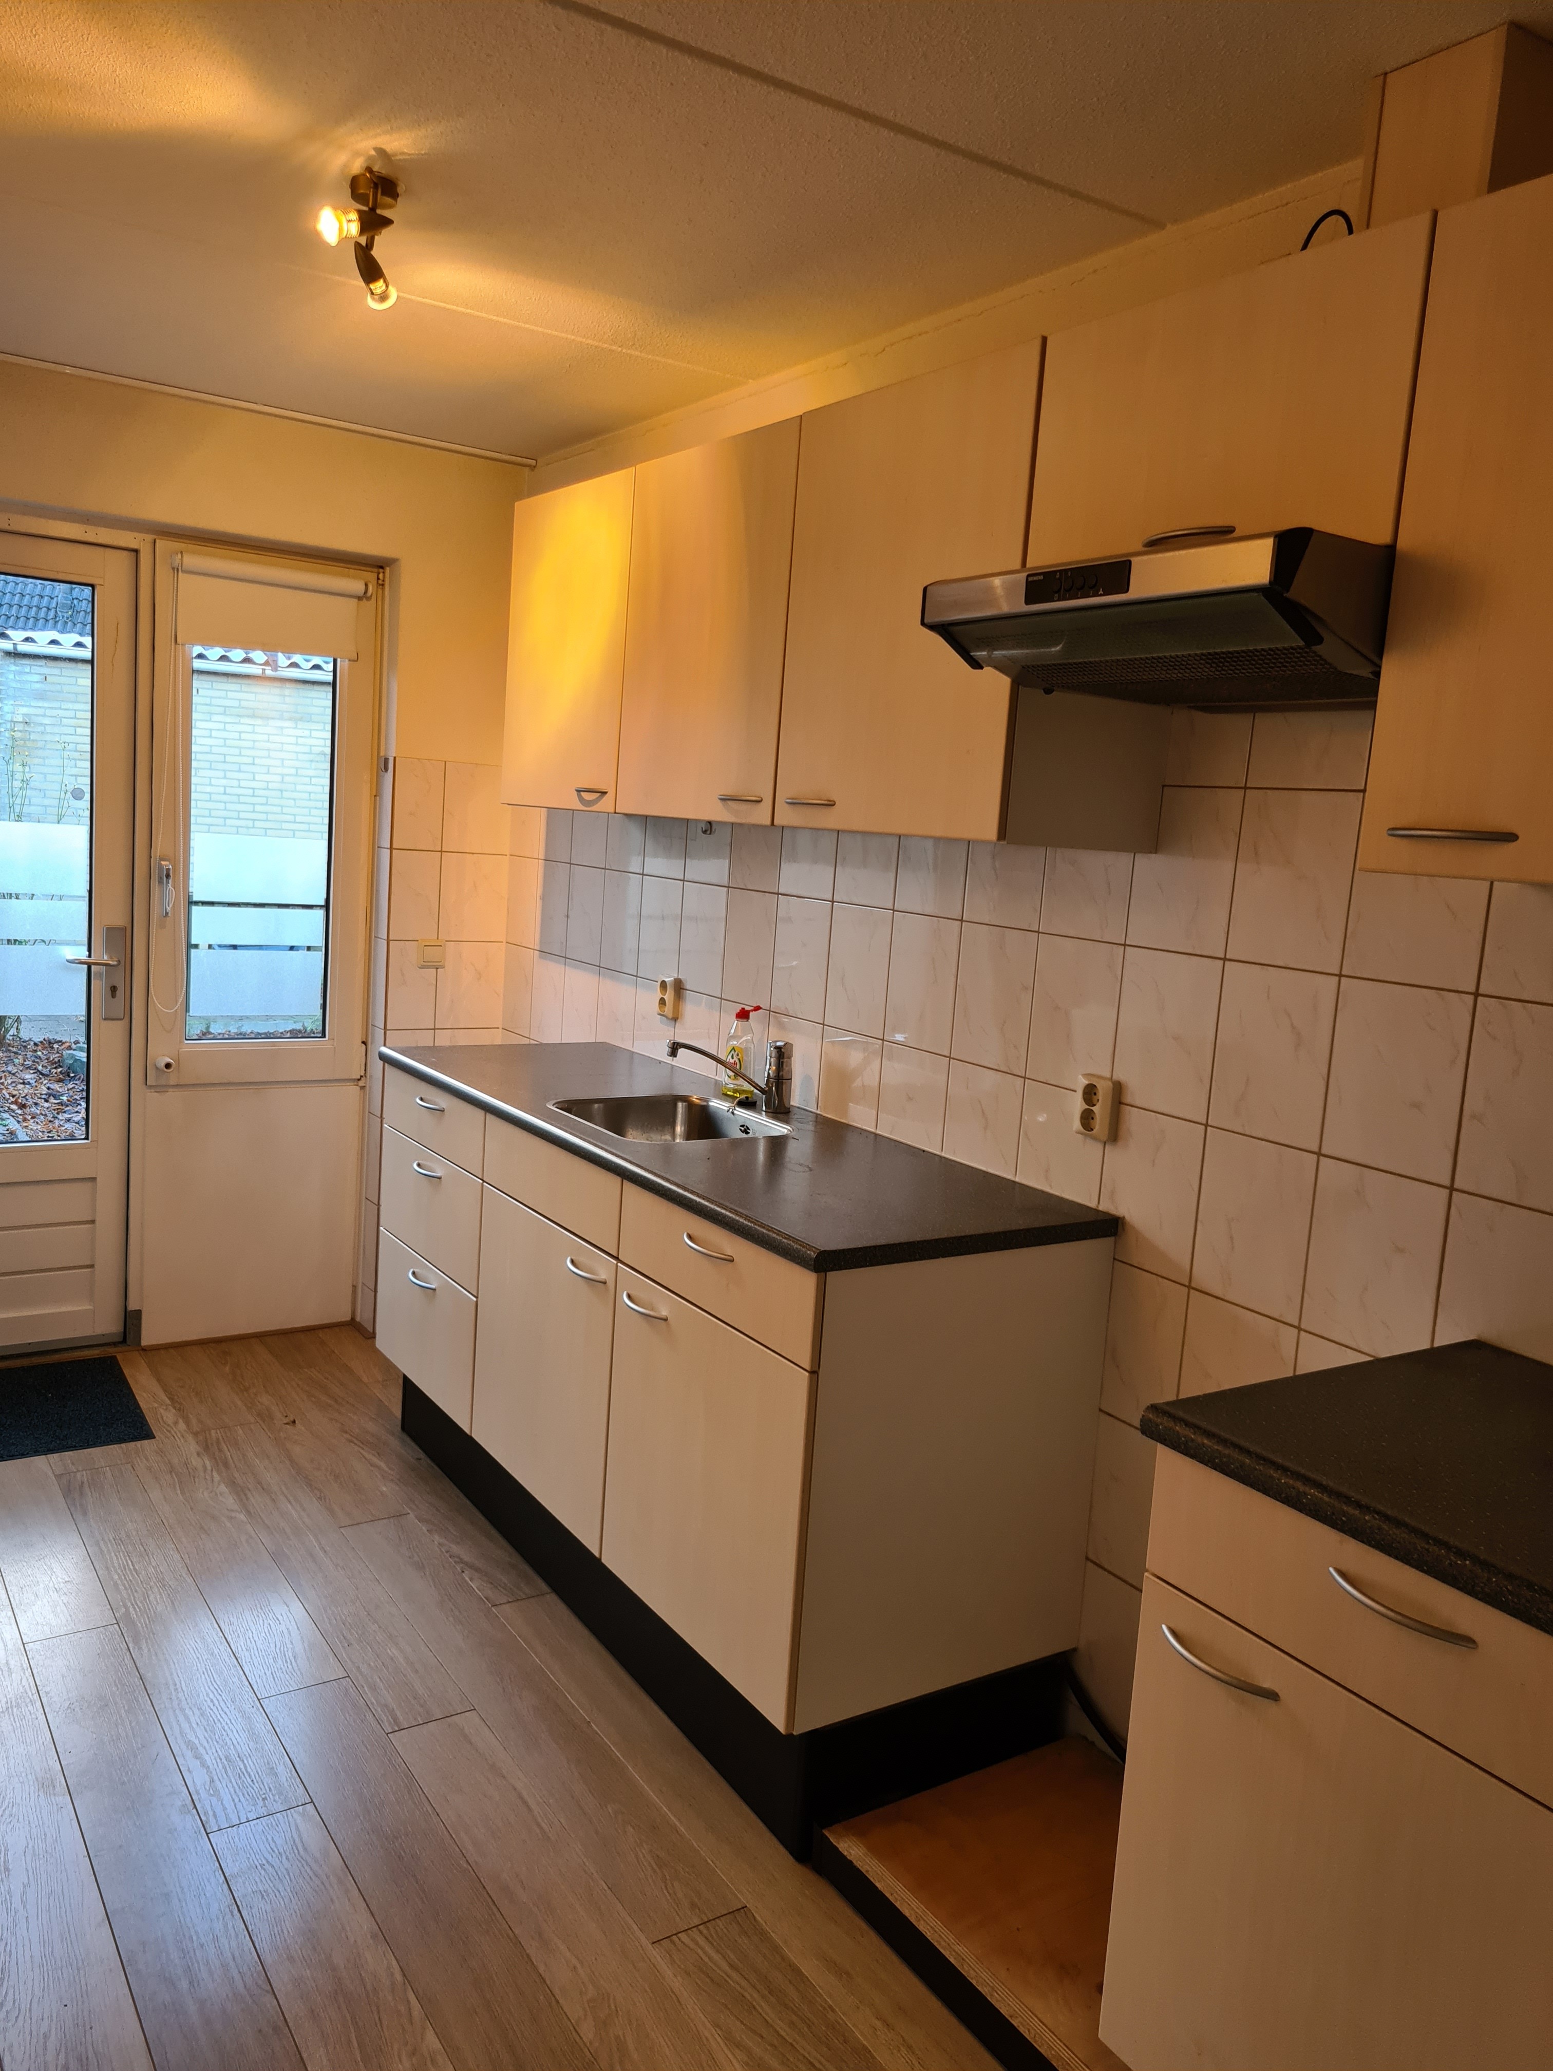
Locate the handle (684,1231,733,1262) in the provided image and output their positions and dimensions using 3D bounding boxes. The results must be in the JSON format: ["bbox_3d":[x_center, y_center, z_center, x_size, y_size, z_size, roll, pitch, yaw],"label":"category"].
[{"bbox_3d":[-0.117,0.334,2.452,0.028,0.012,0.146,-1,9,-33],"label":"handle"}]

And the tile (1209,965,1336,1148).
[{"bbox_3d":[0.711,0.027,2.220,0.010,0.247,0.200,-1,10,-33],"label":"tile"}]

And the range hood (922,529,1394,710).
[{"bbox_3d":[0.558,-0.505,1.967,0.503,0.139,0.597,-1,10,-33],"label":"range hood"}]

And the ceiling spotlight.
[{"bbox_3d":[-0.649,-1.236,2.413,0.125,0.150,0.290,2,8,-15],"label":"ceiling spotlight"}]

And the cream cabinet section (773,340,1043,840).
[{"bbox_3d":[0.317,-0.665,2.518,0.328,0.688,0.598,-1,9,-33],"label":"cream cabinet section"}]

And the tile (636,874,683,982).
[{"bbox_3d":[-0.271,-0.250,3.691,0.009,0.247,0.198,-1,10,-33],"label":"tile"}]

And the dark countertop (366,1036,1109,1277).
[{"bbox_3d":[-0.194,0.174,3.064,0.588,0.032,1.808,-1,10,-33],"label":"dark countertop"}]

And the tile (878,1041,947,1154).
[{"bbox_3d":[0.258,0.151,2.938,0.009,0.248,0.200,-1,9,-33],"label":"tile"}]

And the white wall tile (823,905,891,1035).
[{"bbox_3d":[0.166,-0.129,3.091,0.010,0.250,0.201,-1,10,-33],"label":"white wall tile"}]

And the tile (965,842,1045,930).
[{"bbox_3d":[0.403,-0.314,2.702,0.009,0.248,0.200,-1,9,-33],"label":"tile"}]

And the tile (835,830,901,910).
[{"bbox_3d":[0.183,-0.376,3.037,0.009,0.248,0.200,-1,9,-33],"label":"tile"}]

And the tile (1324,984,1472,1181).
[{"bbox_3d":[0.814,0.058,2.040,0.009,0.247,0.198,-1,10,-33],"label":"tile"}]

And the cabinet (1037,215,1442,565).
[{"bbox_3d":[0.660,-0.751,2.006,0.334,0.345,0.600,-1,10,-33],"label":"cabinet"}]

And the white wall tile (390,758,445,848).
[{"bbox_3d":[-0.981,-0.631,4.262,0.143,0.246,0.009,-1,10,-33],"label":"white wall tile"}]

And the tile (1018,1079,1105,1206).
[{"bbox_3d":[0.471,0.210,2.570,0.009,0.247,0.198,-1,10,-33],"label":"tile"}]

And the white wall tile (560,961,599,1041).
[{"bbox_3d":[-0.516,-0.066,4.132,0.010,0.250,0.201,-1,10,-33],"label":"white wall tile"}]

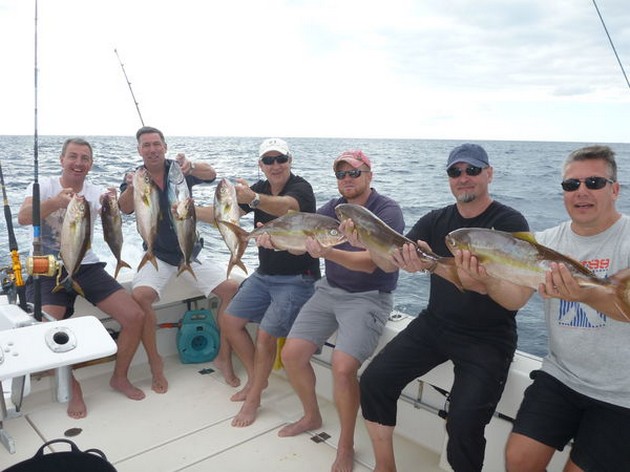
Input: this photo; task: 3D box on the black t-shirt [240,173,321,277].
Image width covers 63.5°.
[{"bbox_3d":[-0.199,-0.053,2.860,0.440,0.580,0.320,3,11,11],"label":"black t-shirt"}]

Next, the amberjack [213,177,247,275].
[{"bbox_3d":[-0.420,-0.042,2.500,0.135,0.480,0.080,-9,10,-7],"label":"amberjack"}]

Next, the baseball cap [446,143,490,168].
[{"bbox_3d":[0.623,-0.329,2.080,0.175,0.130,0.250,6,9,34],"label":"baseball cap"}]

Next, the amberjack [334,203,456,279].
[{"bbox_3d":[0.302,0.031,1.840,0.540,0.145,0.095,28,30,15],"label":"amberjack"}]

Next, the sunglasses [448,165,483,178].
[{"bbox_3d":[0.616,-0.258,2.070,0.148,0.050,0.150,8,13,33],"label":"sunglasses"}]

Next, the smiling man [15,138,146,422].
[{"bbox_3d":[-1.304,0.228,2.934,0.650,1.500,0.660,-2,11,-16],"label":"smiling man"}]

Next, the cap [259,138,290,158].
[{"bbox_3d":[-0.225,-0.483,2.830,0.175,0.130,0.250,-2,11,2],"label":"cap"}]

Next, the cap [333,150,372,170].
[{"bbox_3d":[0.185,-0.373,2.520,0.175,0.130,0.250,7,12,30],"label":"cap"}]

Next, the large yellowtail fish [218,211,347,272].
[{"bbox_3d":[-0.137,0.015,2.220,0.560,0.170,0.090,3,14,12],"label":"large yellowtail fish"}]

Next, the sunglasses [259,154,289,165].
[{"bbox_3d":[-0.219,-0.422,2.830,0.148,0.050,0.150,-4,11,2],"label":"sunglasses"}]

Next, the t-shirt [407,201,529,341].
[{"bbox_3d":[0.646,0.140,2.130,0.480,0.570,0.330,6,12,27],"label":"t-shirt"}]

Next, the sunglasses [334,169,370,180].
[{"bbox_3d":[0.184,-0.302,2.500,0.148,0.050,0.150,7,12,29],"label":"sunglasses"}]

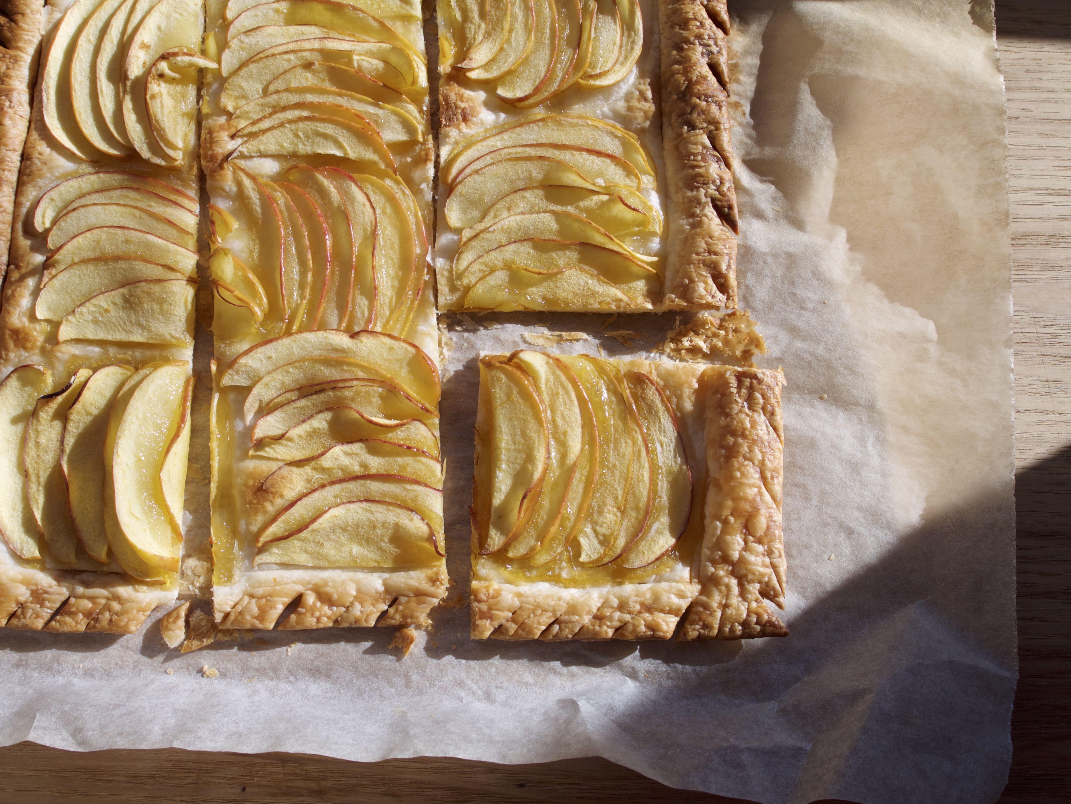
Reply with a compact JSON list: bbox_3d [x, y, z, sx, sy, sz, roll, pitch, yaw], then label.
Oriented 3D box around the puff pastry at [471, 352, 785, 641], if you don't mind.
[{"bbox_3d":[0.032,0.033,0.385,0.106,0.020,0.099,0,82,0],"label":"puff pastry"}]

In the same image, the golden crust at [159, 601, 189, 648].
[{"bbox_3d":[-0.124,0.077,0.384,0.009,0.009,0.015,19,82,3],"label":"golden crust"}]

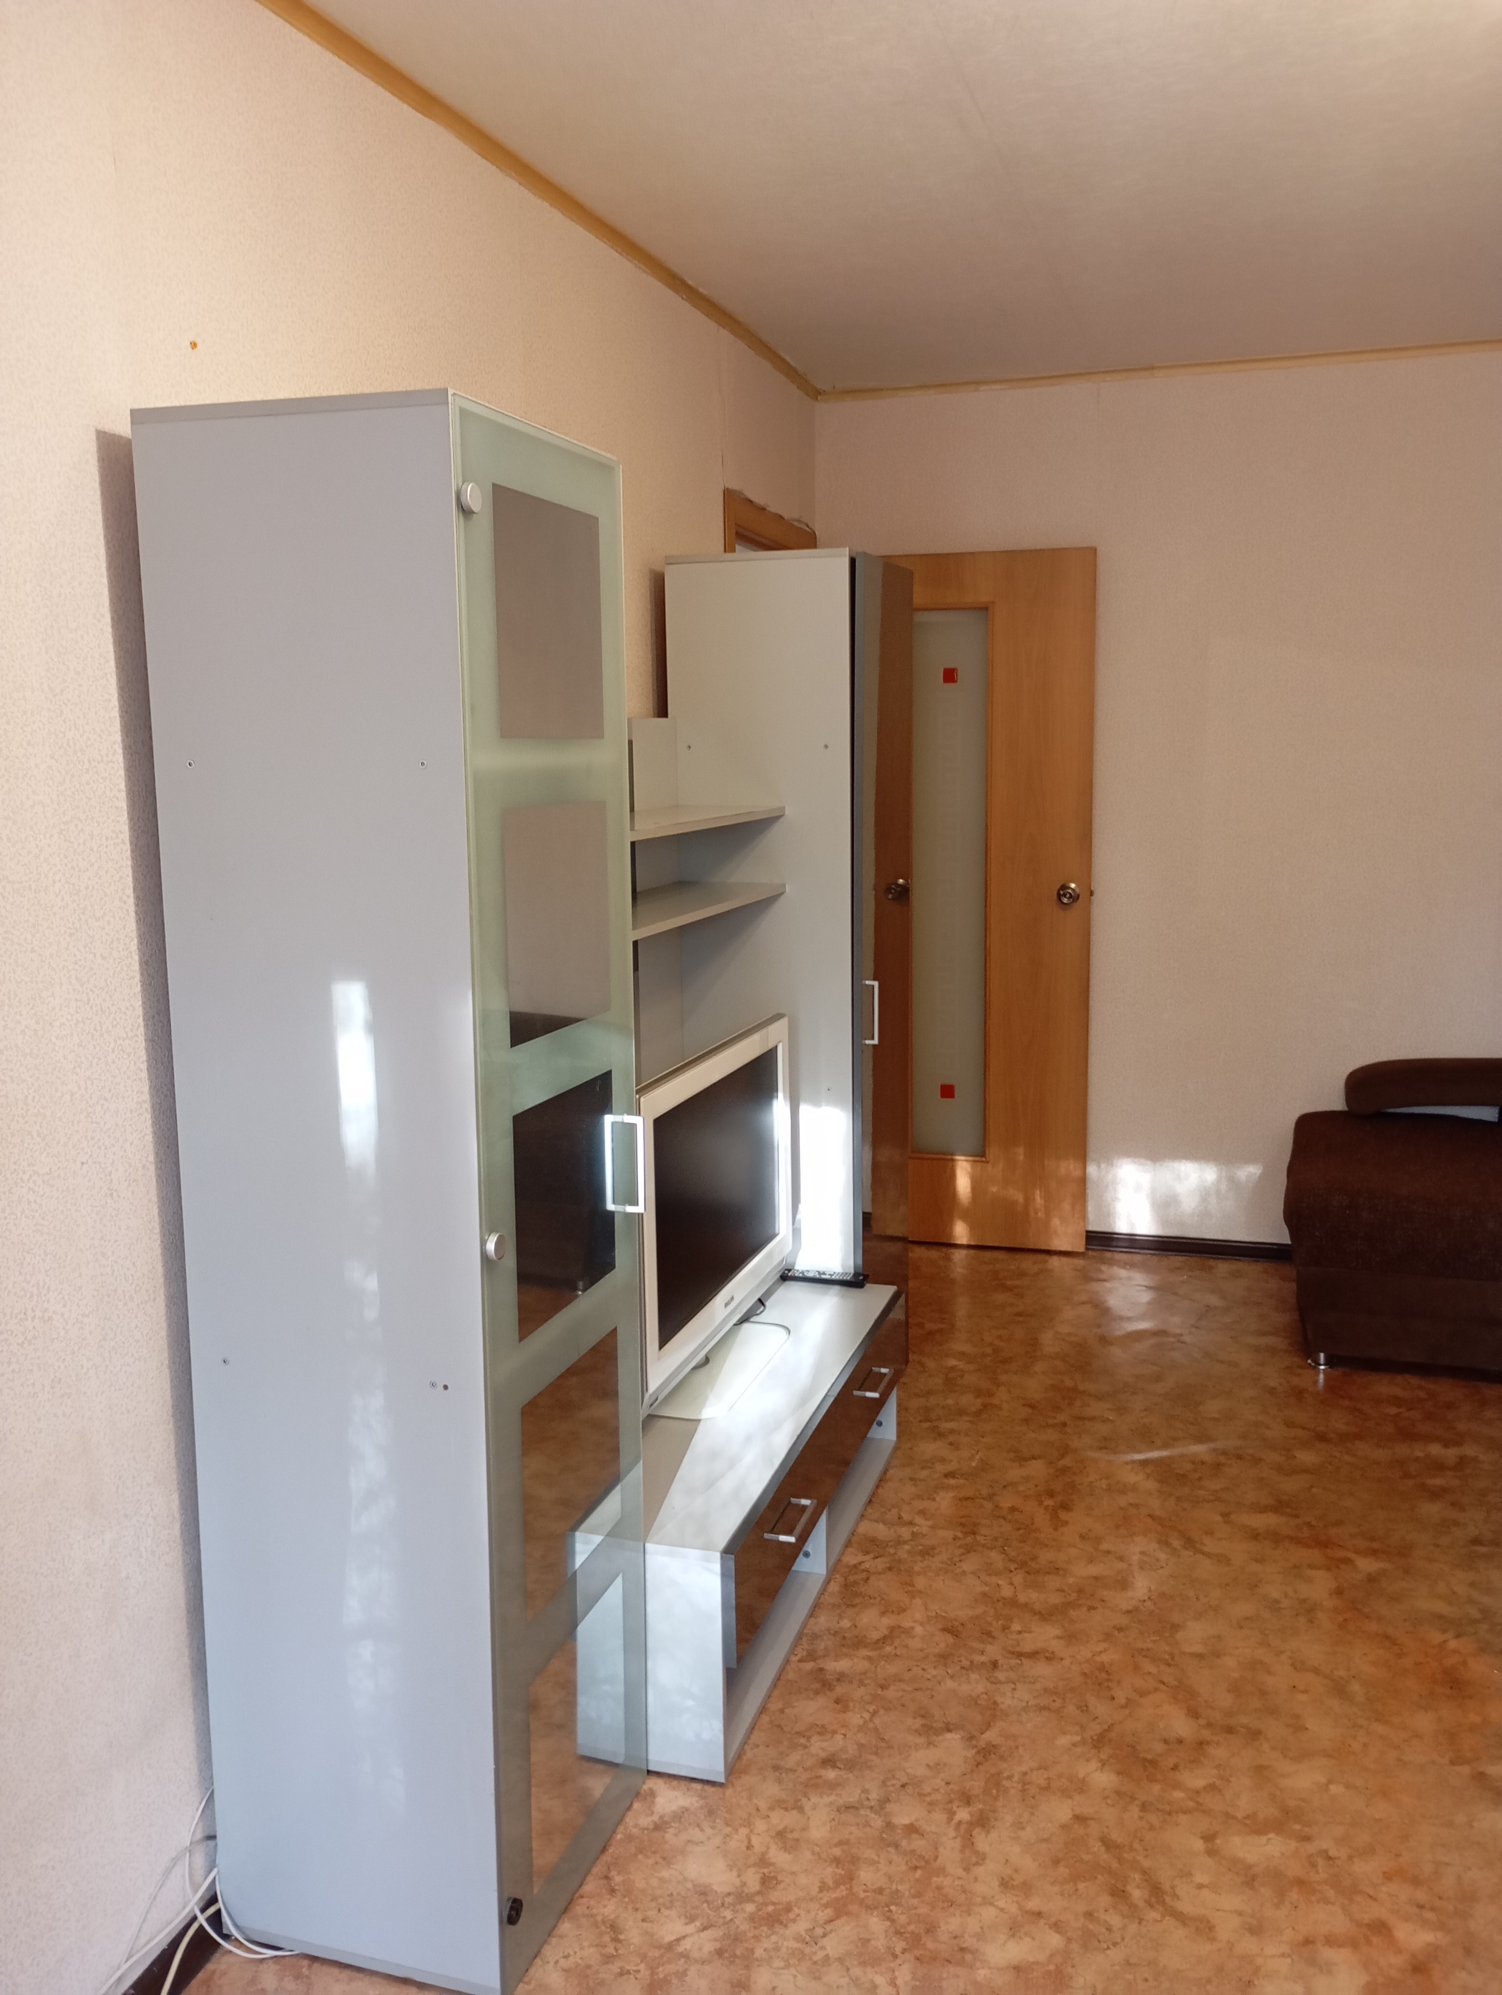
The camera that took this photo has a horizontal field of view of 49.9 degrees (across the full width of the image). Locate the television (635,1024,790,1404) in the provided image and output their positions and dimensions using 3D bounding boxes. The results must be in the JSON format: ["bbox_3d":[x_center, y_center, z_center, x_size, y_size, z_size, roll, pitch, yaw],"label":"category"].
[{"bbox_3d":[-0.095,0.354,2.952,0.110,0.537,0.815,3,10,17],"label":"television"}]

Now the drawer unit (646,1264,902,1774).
[{"bbox_3d":[-0.089,0.887,3.019,0.513,0.363,1.207,3,10,17],"label":"drawer unit"}]

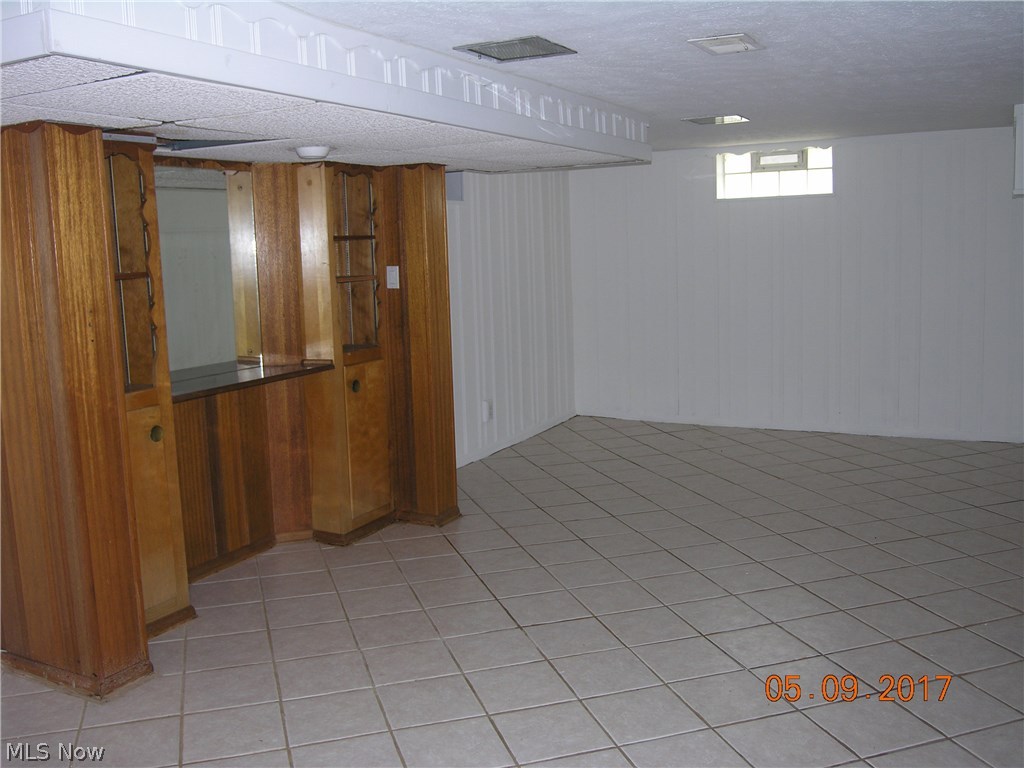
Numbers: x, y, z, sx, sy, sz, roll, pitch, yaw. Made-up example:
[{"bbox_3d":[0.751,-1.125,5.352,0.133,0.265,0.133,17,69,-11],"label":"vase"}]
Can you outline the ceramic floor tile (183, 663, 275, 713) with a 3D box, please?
[{"bbox_3d":[-0.947,1.030,3.195,0.303,0.010,0.303,-4,9,-17],"label":"ceramic floor tile"}]

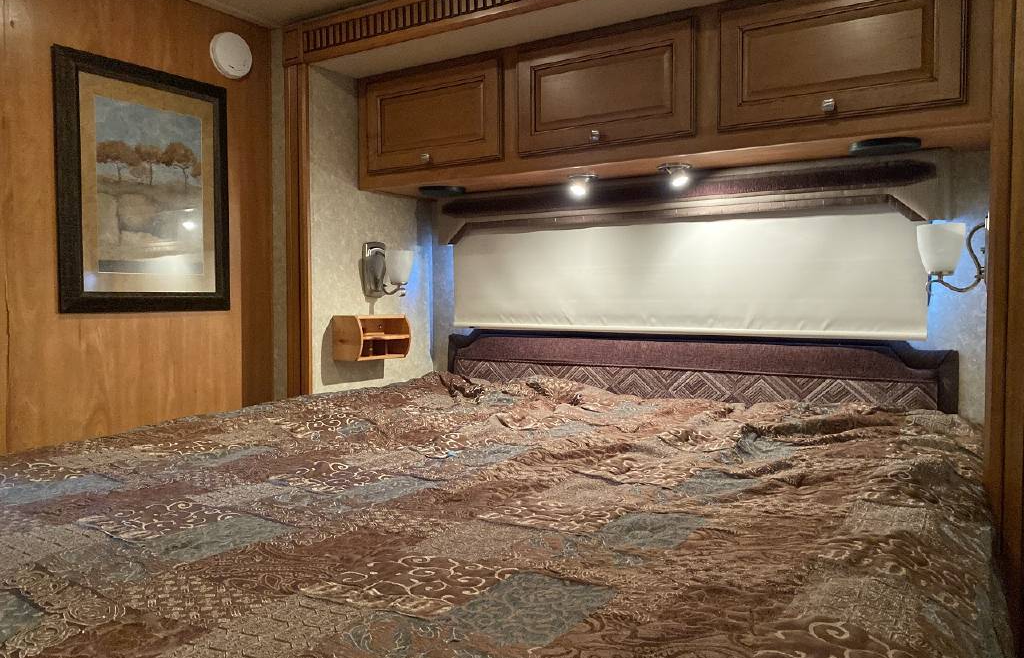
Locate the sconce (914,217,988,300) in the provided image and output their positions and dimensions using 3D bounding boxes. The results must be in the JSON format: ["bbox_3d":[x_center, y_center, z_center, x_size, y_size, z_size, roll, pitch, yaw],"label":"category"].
[{"bbox_3d":[0.956,-0.157,1.658,0.154,0.177,0.104,2,3,33],"label":"sconce"}]

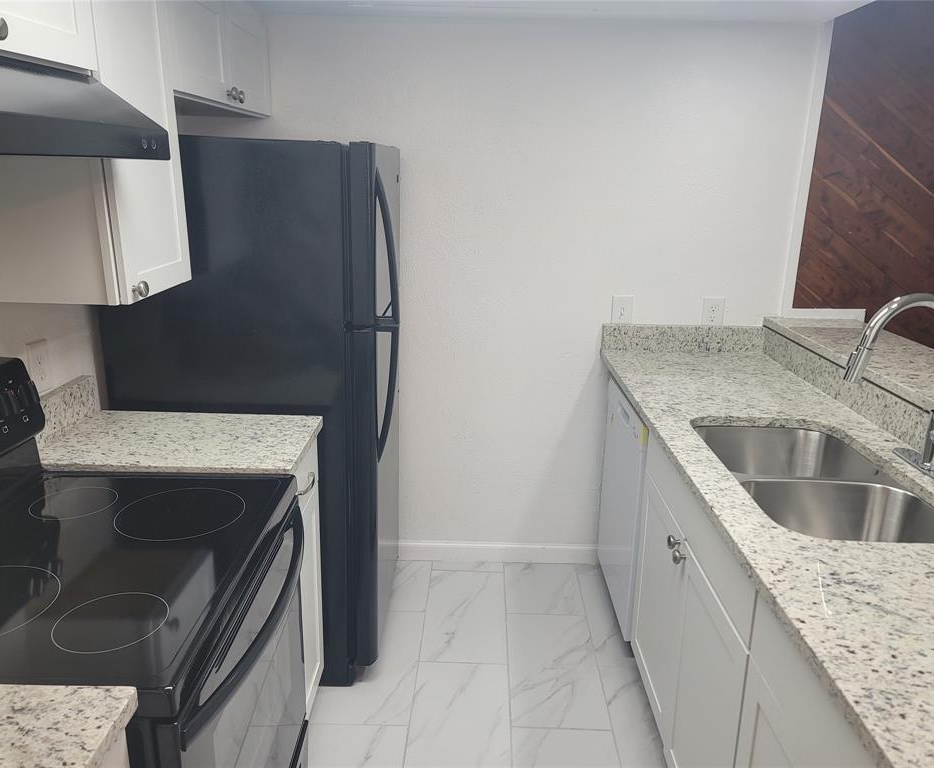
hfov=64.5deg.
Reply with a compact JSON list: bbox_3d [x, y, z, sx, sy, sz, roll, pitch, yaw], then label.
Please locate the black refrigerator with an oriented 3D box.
[{"bbox_3d":[-0.621,0.069,2.518,0.840,1.684,0.735,2,16,1],"label":"black refrigerator"}]

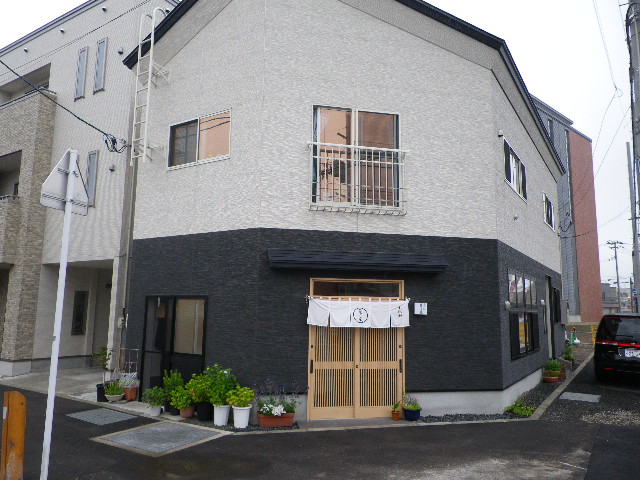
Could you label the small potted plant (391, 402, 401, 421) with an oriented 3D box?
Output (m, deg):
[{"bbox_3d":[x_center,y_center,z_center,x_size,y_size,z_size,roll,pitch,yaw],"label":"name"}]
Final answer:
[{"bbox_3d":[1.283,2.898,8.765,0.156,0.279,0.152,0,-8,8],"label":"small potted plant"}]

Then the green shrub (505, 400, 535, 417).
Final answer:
[{"bbox_3d":[3.612,3.060,9.387,0.450,0.220,0.520,-4,-9,31],"label":"green shrub"}]

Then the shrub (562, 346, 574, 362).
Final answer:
[{"bbox_3d":[8.256,3.804,17.200,0.400,0.530,0.400,-4,-9,31],"label":"shrub"}]

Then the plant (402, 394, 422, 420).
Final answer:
[{"bbox_3d":[1.583,2.854,8.860,0.314,0.399,0.308,-1,-8,10],"label":"plant"}]

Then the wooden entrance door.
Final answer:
[{"bbox_3d":[0.607,1.926,8.406,1.624,1.907,0.100,3,-8,-12],"label":"wooden entrance door"}]

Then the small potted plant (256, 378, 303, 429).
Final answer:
[{"bbox_3d":[-0.614,2.503,7.943,0.727,0.676,0.320,3,-8,-12],"label":"small potted plant"}]

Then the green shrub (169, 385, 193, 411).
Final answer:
[{"bbox_3d":[-2.247,2.574,8.464,0.378,0.349,0.378,3,-8,-13],"label":"green shrub"}]

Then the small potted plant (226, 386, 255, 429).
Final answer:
[{"bbox_3d":[-1.238,2.604,8.091,0.415,0.599,0.385,2,-8,-8],"label":"small potted plant"}]

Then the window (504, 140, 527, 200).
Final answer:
[{"bbox_3d":[4.195,-1.414,11.061,0.120,0.859,2.371,-4,-9,31],"label":"window"}]

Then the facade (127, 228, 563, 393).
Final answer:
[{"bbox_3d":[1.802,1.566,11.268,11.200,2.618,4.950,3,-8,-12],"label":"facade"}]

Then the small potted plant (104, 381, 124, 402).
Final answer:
[{"bbox_3d":[-3.836,2.824,9.702,0.350,0.373,0.350,4,-8,-21],"label":"small potted plant"}]

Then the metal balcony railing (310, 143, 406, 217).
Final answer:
[{"bbox_3d":[0.629,-1.029,8.683,1.743,1.072,0.260,3,-8,-12],"label":"metal balcony railing"}]

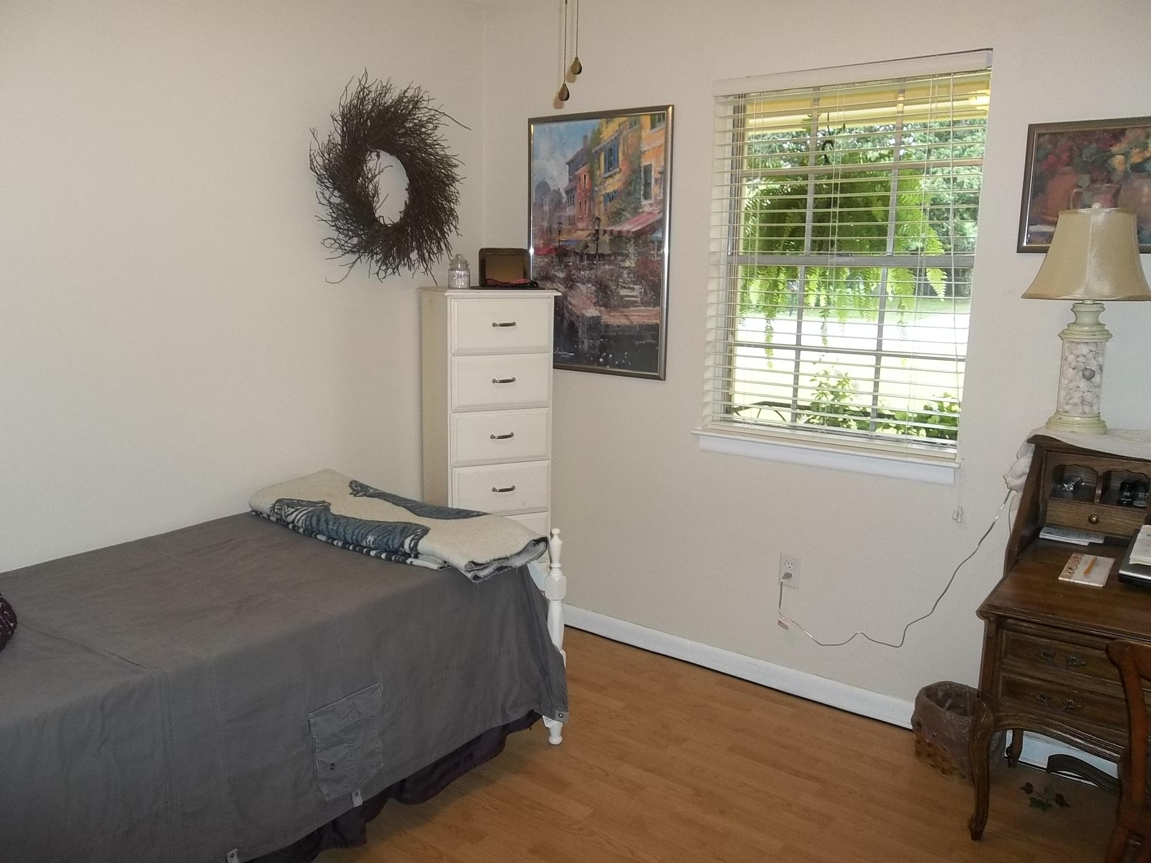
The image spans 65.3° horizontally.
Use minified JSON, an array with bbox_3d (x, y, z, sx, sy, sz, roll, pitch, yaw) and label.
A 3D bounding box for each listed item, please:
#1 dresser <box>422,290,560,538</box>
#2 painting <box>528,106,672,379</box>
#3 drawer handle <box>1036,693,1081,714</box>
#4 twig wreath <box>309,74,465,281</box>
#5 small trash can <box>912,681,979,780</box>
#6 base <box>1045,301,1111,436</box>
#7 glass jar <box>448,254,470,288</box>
[{"bbox_3d":[-0.314,0.155,3.301,0.408,1.343,0.370,-4,12,-22],"label":"dresser"},{"bbox_3d":[0.067,-0.670,3.244,0.622,0.922,0.025,8,13,35],"label":"painting"},{"bbox_3d":[1.159,0.658,2.156,0.102,0.042,0.025,7,13,31],"label":"drawer handle"},{"bbox_3d":[-0.620,-0.859,3.059,0.120,0.650,0.660,8,13,35],"label":"twig wreath"},{"bbox_3d":[1.124,0.876,2.625,0.230,0.210,0.230,8,13,35],"label":"small trash can"},{"bbox_3d":[1.268,-0.161,2.238,0.138,0.326,0.138,8,13,35],"label":"base"},{"bbox_3d":[-0.403,-0.551,3.105,0.078,0.118,0.078,1,11,0],"label":"glass jar"}]

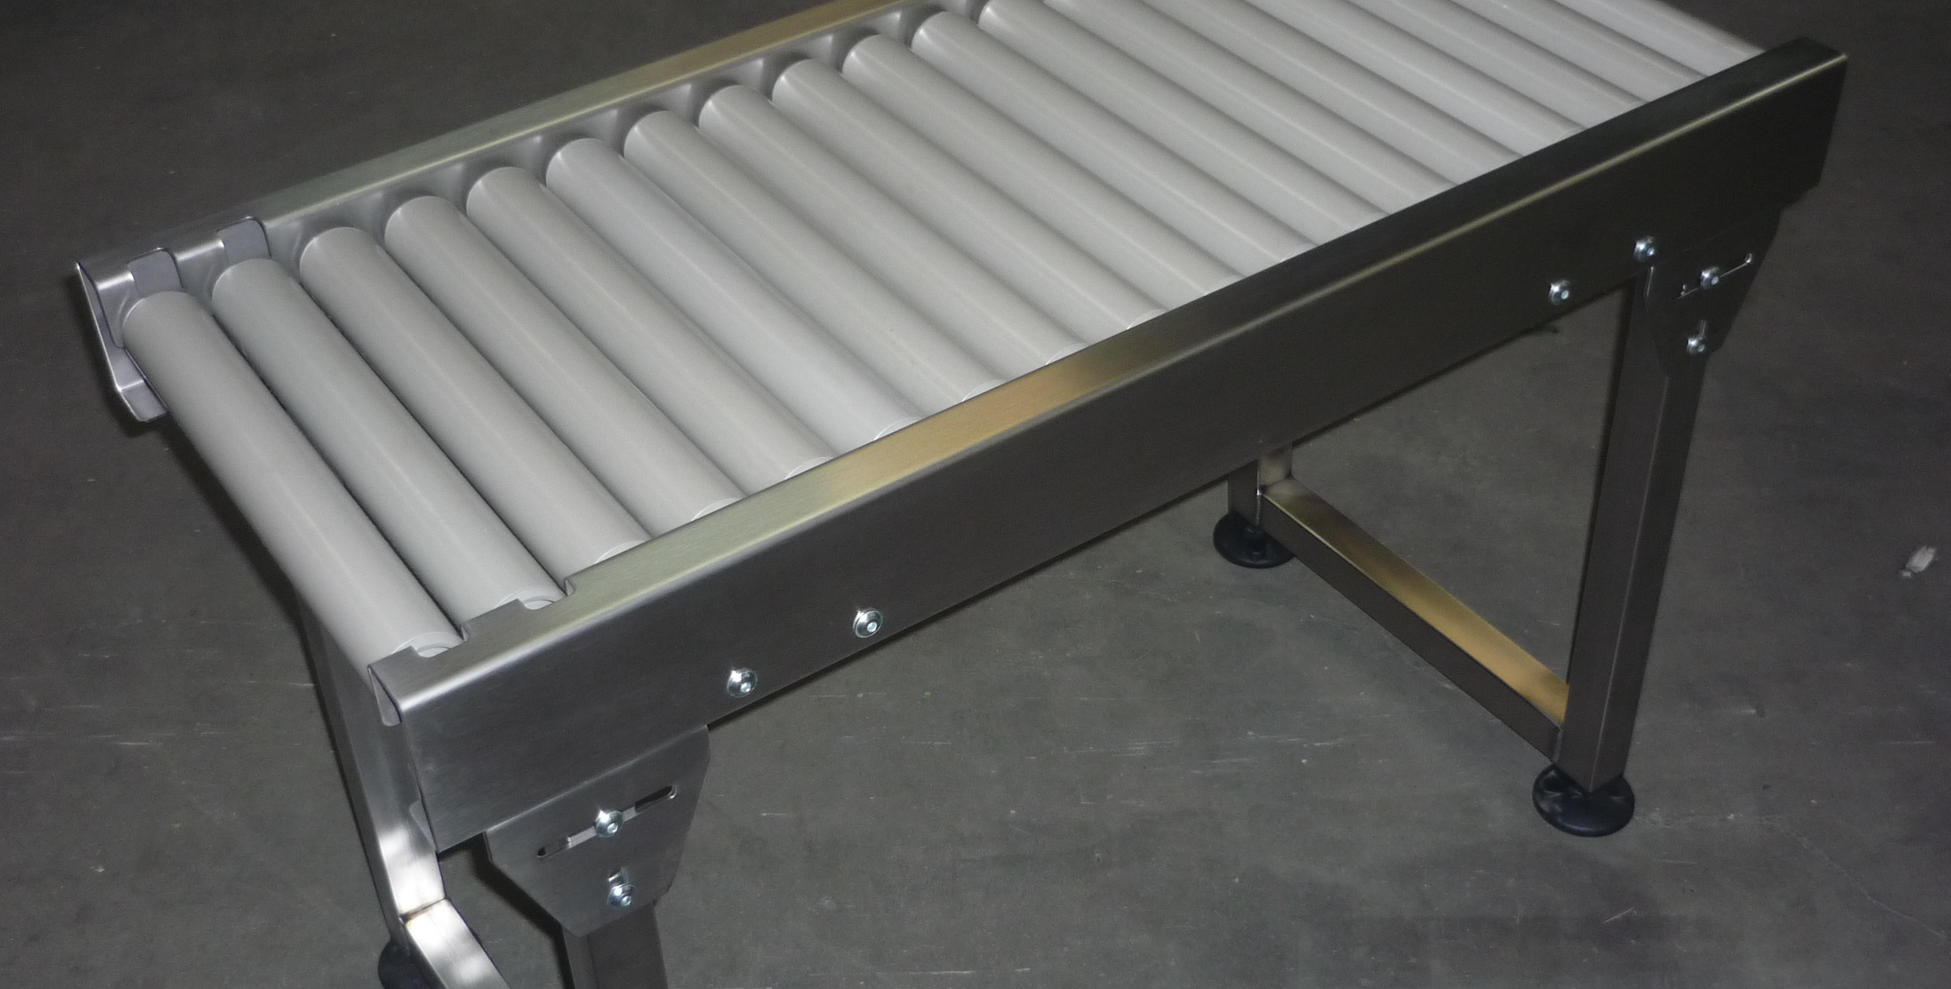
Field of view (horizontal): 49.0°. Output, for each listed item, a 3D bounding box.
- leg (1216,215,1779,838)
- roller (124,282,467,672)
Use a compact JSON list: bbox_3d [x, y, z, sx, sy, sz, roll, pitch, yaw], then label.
[{"bbox_3d":[0.372,-0.070,1.749,0.125,0.577,0.499,-25,44,-25],"label":"leg"},{"bbox_3d":[-0.370,-0.006,1.141,0.050,0.050,0.371,-25,44,-25],"label":"roller"}]

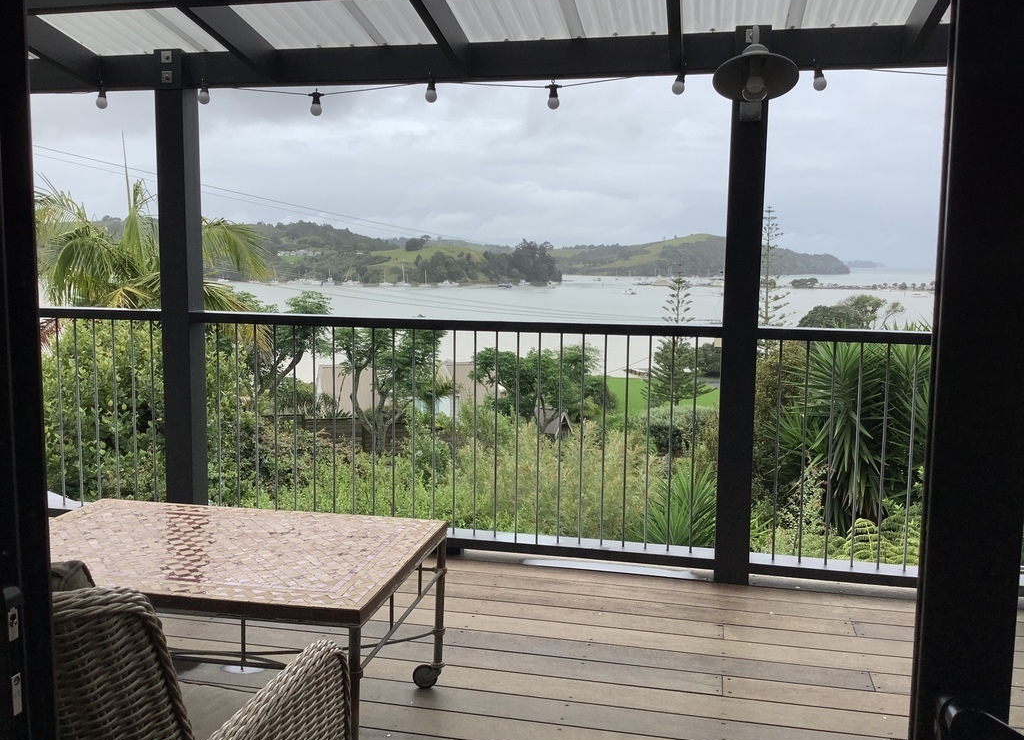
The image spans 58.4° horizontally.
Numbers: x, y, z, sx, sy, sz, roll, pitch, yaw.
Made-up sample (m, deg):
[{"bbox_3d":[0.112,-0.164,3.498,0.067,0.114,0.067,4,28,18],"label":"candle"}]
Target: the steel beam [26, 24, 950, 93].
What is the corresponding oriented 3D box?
[{"bbox_3d":[-0.314,-1.297,3.886,4.300,0.140,0.090,2,7,13],"label":"steel beam"}]

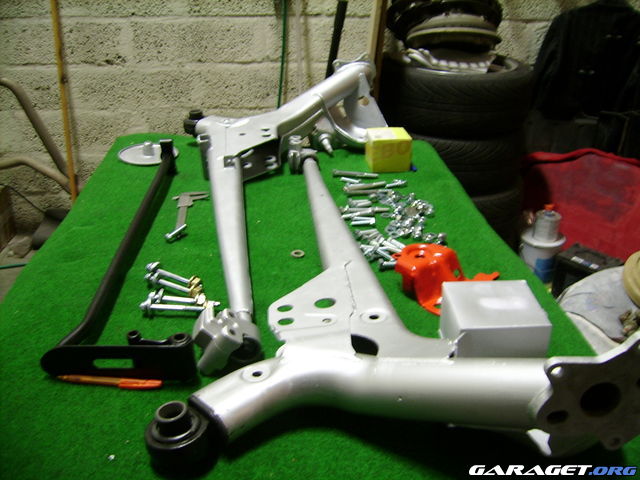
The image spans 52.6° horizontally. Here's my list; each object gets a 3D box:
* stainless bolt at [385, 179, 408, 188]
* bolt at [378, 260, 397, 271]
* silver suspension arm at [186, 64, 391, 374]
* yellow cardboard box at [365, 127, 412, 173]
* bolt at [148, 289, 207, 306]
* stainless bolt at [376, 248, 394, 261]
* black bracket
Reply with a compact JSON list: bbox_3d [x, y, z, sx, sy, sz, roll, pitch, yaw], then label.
[{"bbox_3d":[0.181,-0.131,1.521,0.062,0.014,0.014,-14,31,-24],"label":"stainless bolt"},{"bbox_3d":[0.129,0.045,1.191,0.041,0.018,0.018,-1,28,0],"label":"bolt"},{"bbox_3d":[-0.044,-0.160,1.384,0.560,0.205,1.090,-4,28,-5],"label":"silver suspension arm"},{"bbox_3d":[0.180,-0.237,1.697,0.098,0.083,0.108,-3,26,-4],"label":"yellow cardboard box"},{"bbox_3d":[-0.241,0.098,1.099,0.101,0.023,0.023,3,29,7],"label":"bolt"},{"bbox_3d":[0.122,0.028,1.216,0.038,0.013,0.013,21,35,35],"label":"stainless bolt"},{"bbox_3d":[-0.294,-0.026,1.272,0.228,0.080,0.810,-1,28,0],"label":"black bracket"}]

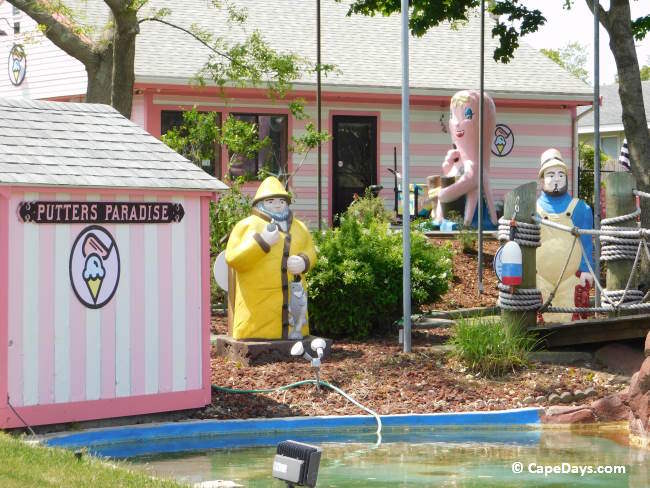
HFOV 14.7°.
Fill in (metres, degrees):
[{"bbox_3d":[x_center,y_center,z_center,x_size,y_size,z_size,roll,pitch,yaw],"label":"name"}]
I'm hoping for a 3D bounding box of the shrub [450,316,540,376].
[{"bbox_3d":[1.540,0.937,23.000,0.800,0.548,0.700,0,1,0],"label":"shrub"}]

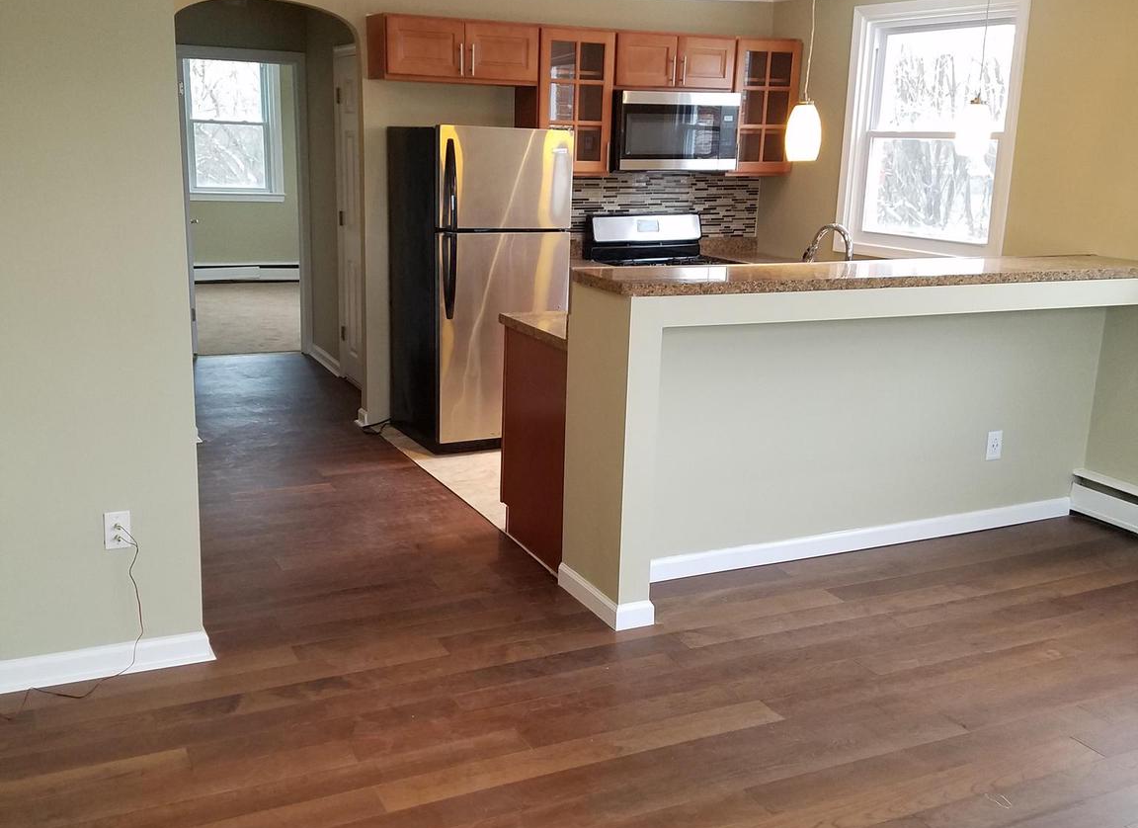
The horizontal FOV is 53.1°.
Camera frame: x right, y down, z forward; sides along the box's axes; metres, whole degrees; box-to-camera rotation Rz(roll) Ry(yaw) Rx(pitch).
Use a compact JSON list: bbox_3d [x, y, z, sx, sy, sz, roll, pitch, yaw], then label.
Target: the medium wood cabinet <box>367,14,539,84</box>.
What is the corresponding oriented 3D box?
[{"bbox_3d":[-0.596,-1.880,5.940,0.832,0.305,0.327,-5,16,-25],"label":"medium wood cabinet"}]

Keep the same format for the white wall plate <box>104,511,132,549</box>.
[{"bbox_3d":[-1.319,0.343,3.333,0.070,0.112,0.010,-5,16,-25],"label":"white wall plate"}]

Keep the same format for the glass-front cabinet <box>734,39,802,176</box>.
[{"bbox_3d":[1.078,-1.817,6.789,0.462,0.769,0.327,-5,16,-25],"label":"glass-front cabinet"}]

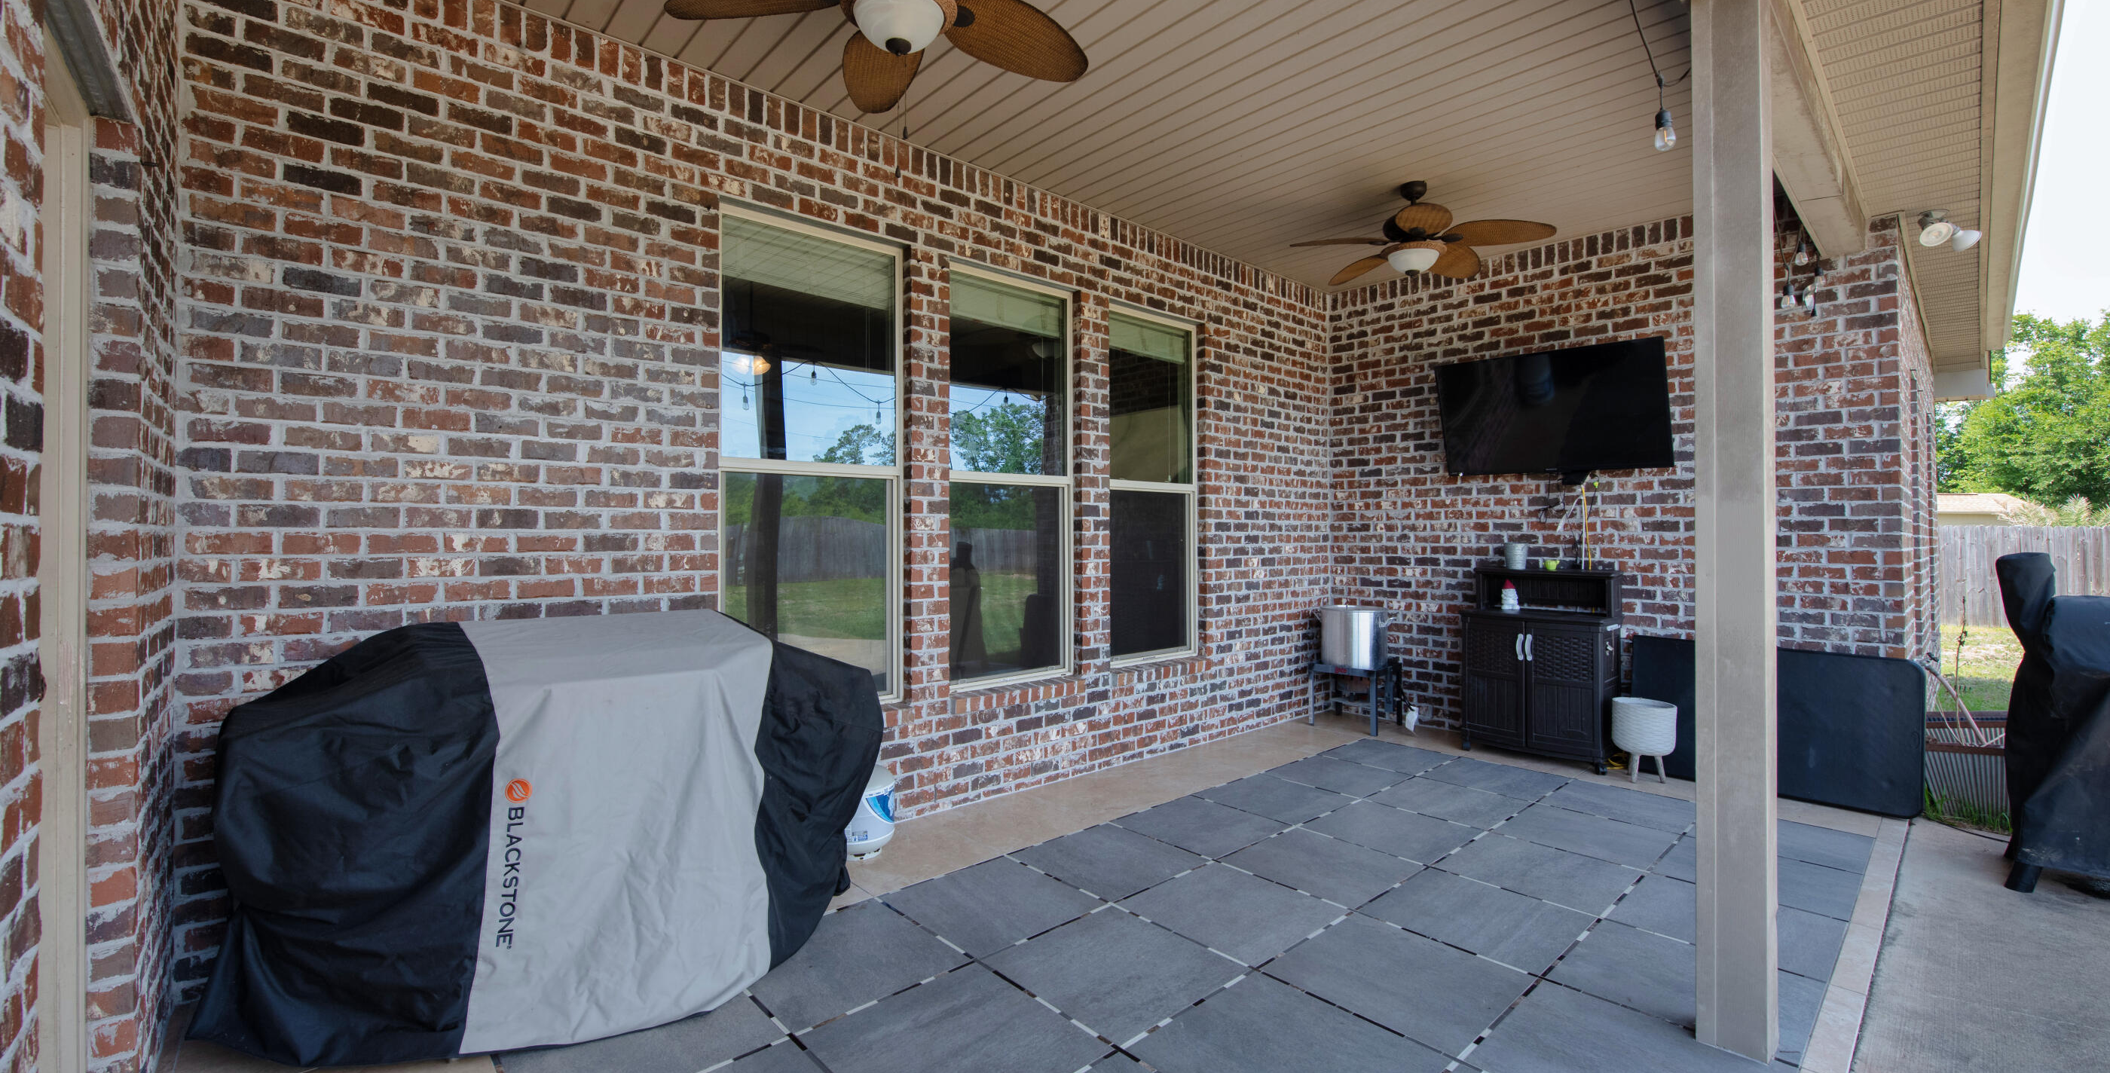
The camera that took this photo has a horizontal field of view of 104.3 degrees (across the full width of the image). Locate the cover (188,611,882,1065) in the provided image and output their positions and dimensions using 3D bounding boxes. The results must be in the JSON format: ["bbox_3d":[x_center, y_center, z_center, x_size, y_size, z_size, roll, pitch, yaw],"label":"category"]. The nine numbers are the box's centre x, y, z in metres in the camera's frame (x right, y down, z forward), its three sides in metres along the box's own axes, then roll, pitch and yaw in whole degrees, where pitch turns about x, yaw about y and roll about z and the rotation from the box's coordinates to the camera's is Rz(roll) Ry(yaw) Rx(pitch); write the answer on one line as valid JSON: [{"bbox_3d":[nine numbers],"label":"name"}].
[{"bbox_3d":[-1.397,0.817,2.555,1.800,1.085,0.820,0,-1,-41],"label":"cover"}]

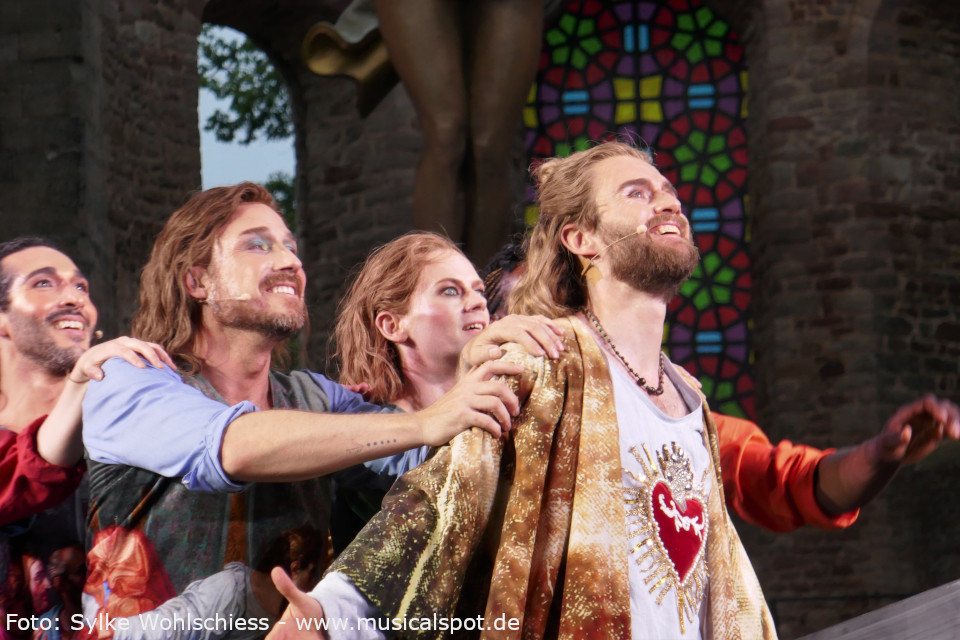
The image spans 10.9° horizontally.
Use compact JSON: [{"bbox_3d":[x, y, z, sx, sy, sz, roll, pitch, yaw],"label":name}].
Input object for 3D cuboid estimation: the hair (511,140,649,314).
[{"bbox_3d":[0.172,-0.150,8.400,0.240,0.290,0.200,-17,-13,32],"label":"hair"}]

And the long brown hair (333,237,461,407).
[{"bbox_3d":[-0.144,-0.001,9.100,0.230,0.310,0.200,-10,-9,33],"label":"long brown hair"}]

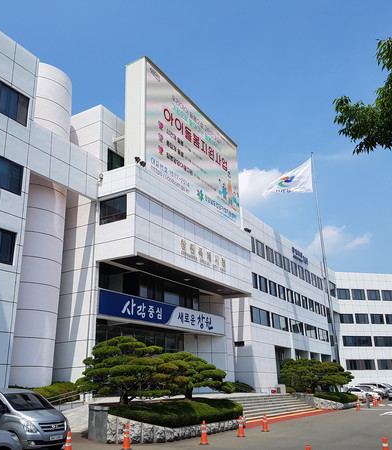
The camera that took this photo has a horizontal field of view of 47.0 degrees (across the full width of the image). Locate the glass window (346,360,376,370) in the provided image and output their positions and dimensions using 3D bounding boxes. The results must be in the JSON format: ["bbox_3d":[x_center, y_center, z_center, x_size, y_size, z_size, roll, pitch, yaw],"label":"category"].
[{"bbox_3d":[22.833,19.349,62.311,4.532,1.375,0.150,4,-20,-16],"label":"glass window"}]

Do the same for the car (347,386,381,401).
[{"bbox_3d":[17.222,17.997,48.105,4.500,1.450,1.800,-15,-24,34],"label":"car"}]

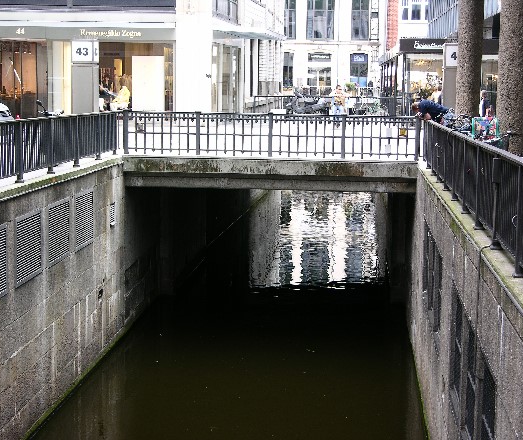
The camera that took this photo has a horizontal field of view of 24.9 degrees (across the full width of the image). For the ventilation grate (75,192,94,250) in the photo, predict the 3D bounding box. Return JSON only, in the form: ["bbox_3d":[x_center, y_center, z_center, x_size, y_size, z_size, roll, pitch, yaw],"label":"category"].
[{"bbox_3d":[-3.617,0.001,24.298,0.060,1.140,1.770,1,6,4],"label":"ventilation grate"}]

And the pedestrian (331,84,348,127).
[{"bbox_3d":[3.207,-4.679,48.800,0.680,1.760,0.420,0,6,-7],"label":"pedestrian"}]

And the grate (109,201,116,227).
[{"bbox_3d":[-3.389,-0.121,27.226,0.090,0.490,0.610,1,6,4],"label":"grate"}]

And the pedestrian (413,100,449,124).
[{"bbox_3d":[3.747,-1.909,25.723,0.930,1.400,0.550,0,6,-3],"label":"pedestrian"}]

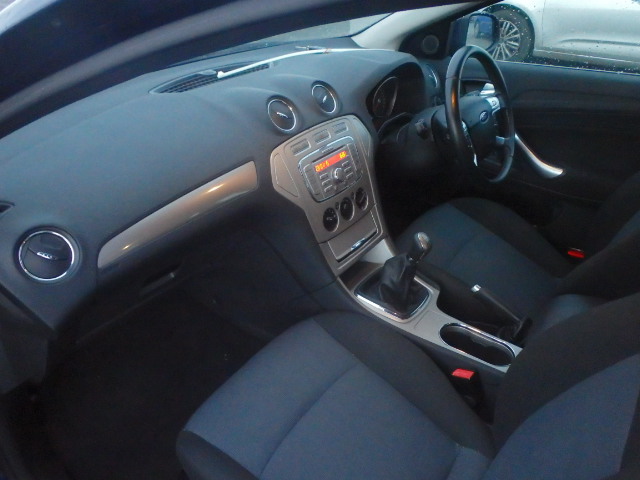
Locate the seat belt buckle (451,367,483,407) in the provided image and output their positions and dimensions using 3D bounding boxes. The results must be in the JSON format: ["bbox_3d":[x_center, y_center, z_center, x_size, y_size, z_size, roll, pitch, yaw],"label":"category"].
[{"bbox_3d":[0.320,0.314,1.091,0.050,0.090,0.030,-7,20,43],"label":"seat belt buckle"}]

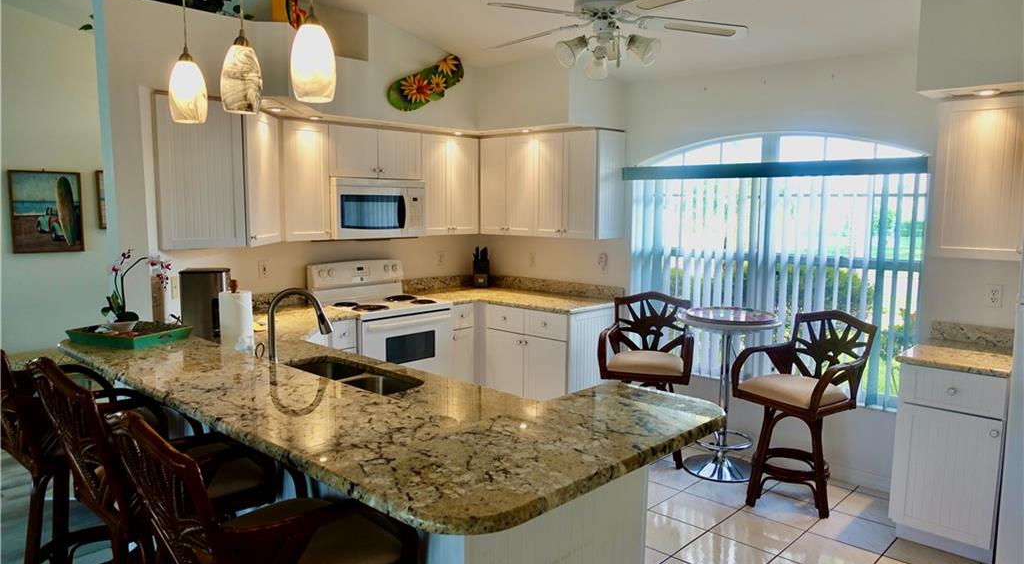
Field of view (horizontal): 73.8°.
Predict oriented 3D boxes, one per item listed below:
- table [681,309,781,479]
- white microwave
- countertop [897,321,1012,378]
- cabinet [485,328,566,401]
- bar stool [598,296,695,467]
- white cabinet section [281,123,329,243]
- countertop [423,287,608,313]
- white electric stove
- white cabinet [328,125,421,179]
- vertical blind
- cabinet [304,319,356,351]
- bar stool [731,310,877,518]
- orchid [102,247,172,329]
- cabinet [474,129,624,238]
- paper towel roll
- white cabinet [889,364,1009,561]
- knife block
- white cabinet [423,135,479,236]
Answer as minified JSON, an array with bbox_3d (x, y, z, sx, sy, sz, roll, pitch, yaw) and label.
[{"bbox_3d":[1.320,0.677,4.208,0.605,0.960,0.605,6,9,44],"label":"table"},{"bbox_3d":[-1.035,-0.527,4.918,0.400,0.417,0.760,6,9,44],"label":"white microwave"},{"bbox_3d":[2.160,0.306,3.233,0.429,0.135,0.645,6,8,44],"label":"countertop"},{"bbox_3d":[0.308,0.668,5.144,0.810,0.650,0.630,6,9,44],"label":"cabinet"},{"bbox_3d":[0.861,0.610,4.351,0.540,1.030,0.510,2,6,16],"label":"bar stool"},{"bbox_3d":[-1.447,-0.659,4.533,0.337,0.757,0.338,6,9,44],"label":"white cabinet section"},{"bbox_3d":[-0.039,0.148,5.208,1.540,0.040,0.940,6,9,44],"label":"countertop"},{"bbox_3d":[-0.914,0.471,4.883,0.690,1.187,0.765,6,8,44],"label":"white electric stove"},{"bbox_3d":[-1.053,-0.904,4.876,0.333,0.337,0.765,6,8,44],"label":"white cabinet"},{"bbox_3d":[1.563,-0.139,4.326,1.840,1.620,0.120,6,9,44],"label":"vertical blind"},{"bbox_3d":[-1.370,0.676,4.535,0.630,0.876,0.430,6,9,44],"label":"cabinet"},{"bbox_3d":[1.591,0.688,3.766,0.530,1.035,0.520,-4,7,-31],"label":"bar stool"},{"bbox_3d":[-1.917,0.047,3.494,0.305,0.427,0.190,-3,7,-29],"label":"orchid"},{"bbox_3d":[0.280,-0.724,5.189,1.168,0.752,0.333,6,8,44],"label":"cabinet"},{"bbox_3d":[-1.294,0.179,3.201,0.145,0.275,0.145,0,6,0],"label":"paper towel roll"},{"bbox_3d":[2.202,0.816,3.349,0.425,0.877,0.600,6,9,44],"label":"white cabinet"},{"bbox_3d":[-0.260,-0.068,5.823,0.125,0.250,0.150,0,6,-1],"label":"knife block"},{"bbox_3d":[-0.584,-0.753,5.412,0.335,0.765,0.595,6,9,44],"label":"white cabinet"}]

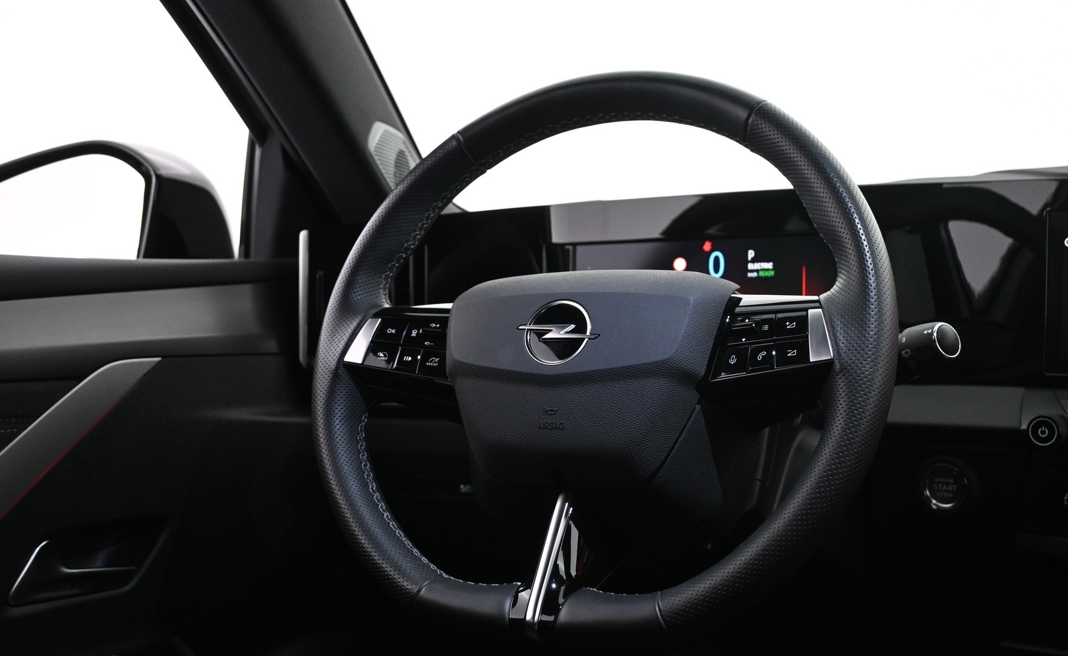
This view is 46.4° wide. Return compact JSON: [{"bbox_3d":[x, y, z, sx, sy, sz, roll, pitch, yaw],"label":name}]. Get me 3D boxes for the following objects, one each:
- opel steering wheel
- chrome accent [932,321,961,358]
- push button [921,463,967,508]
[{"bbox_3d":[0.034,0.010,0.758,0.370,0.359,0.095,-1,-21,25],"label":"opel steering wheel"},{"bbox_3d":[0.247,0.007,0.745,0.023,0.024,0.008,-1,-22,-30],"label":"chrome accent"},{"bbox_3d":[0.285,0.109,0.862,0.031,0.033,0.014,0,0,28],"label":"push button"}]

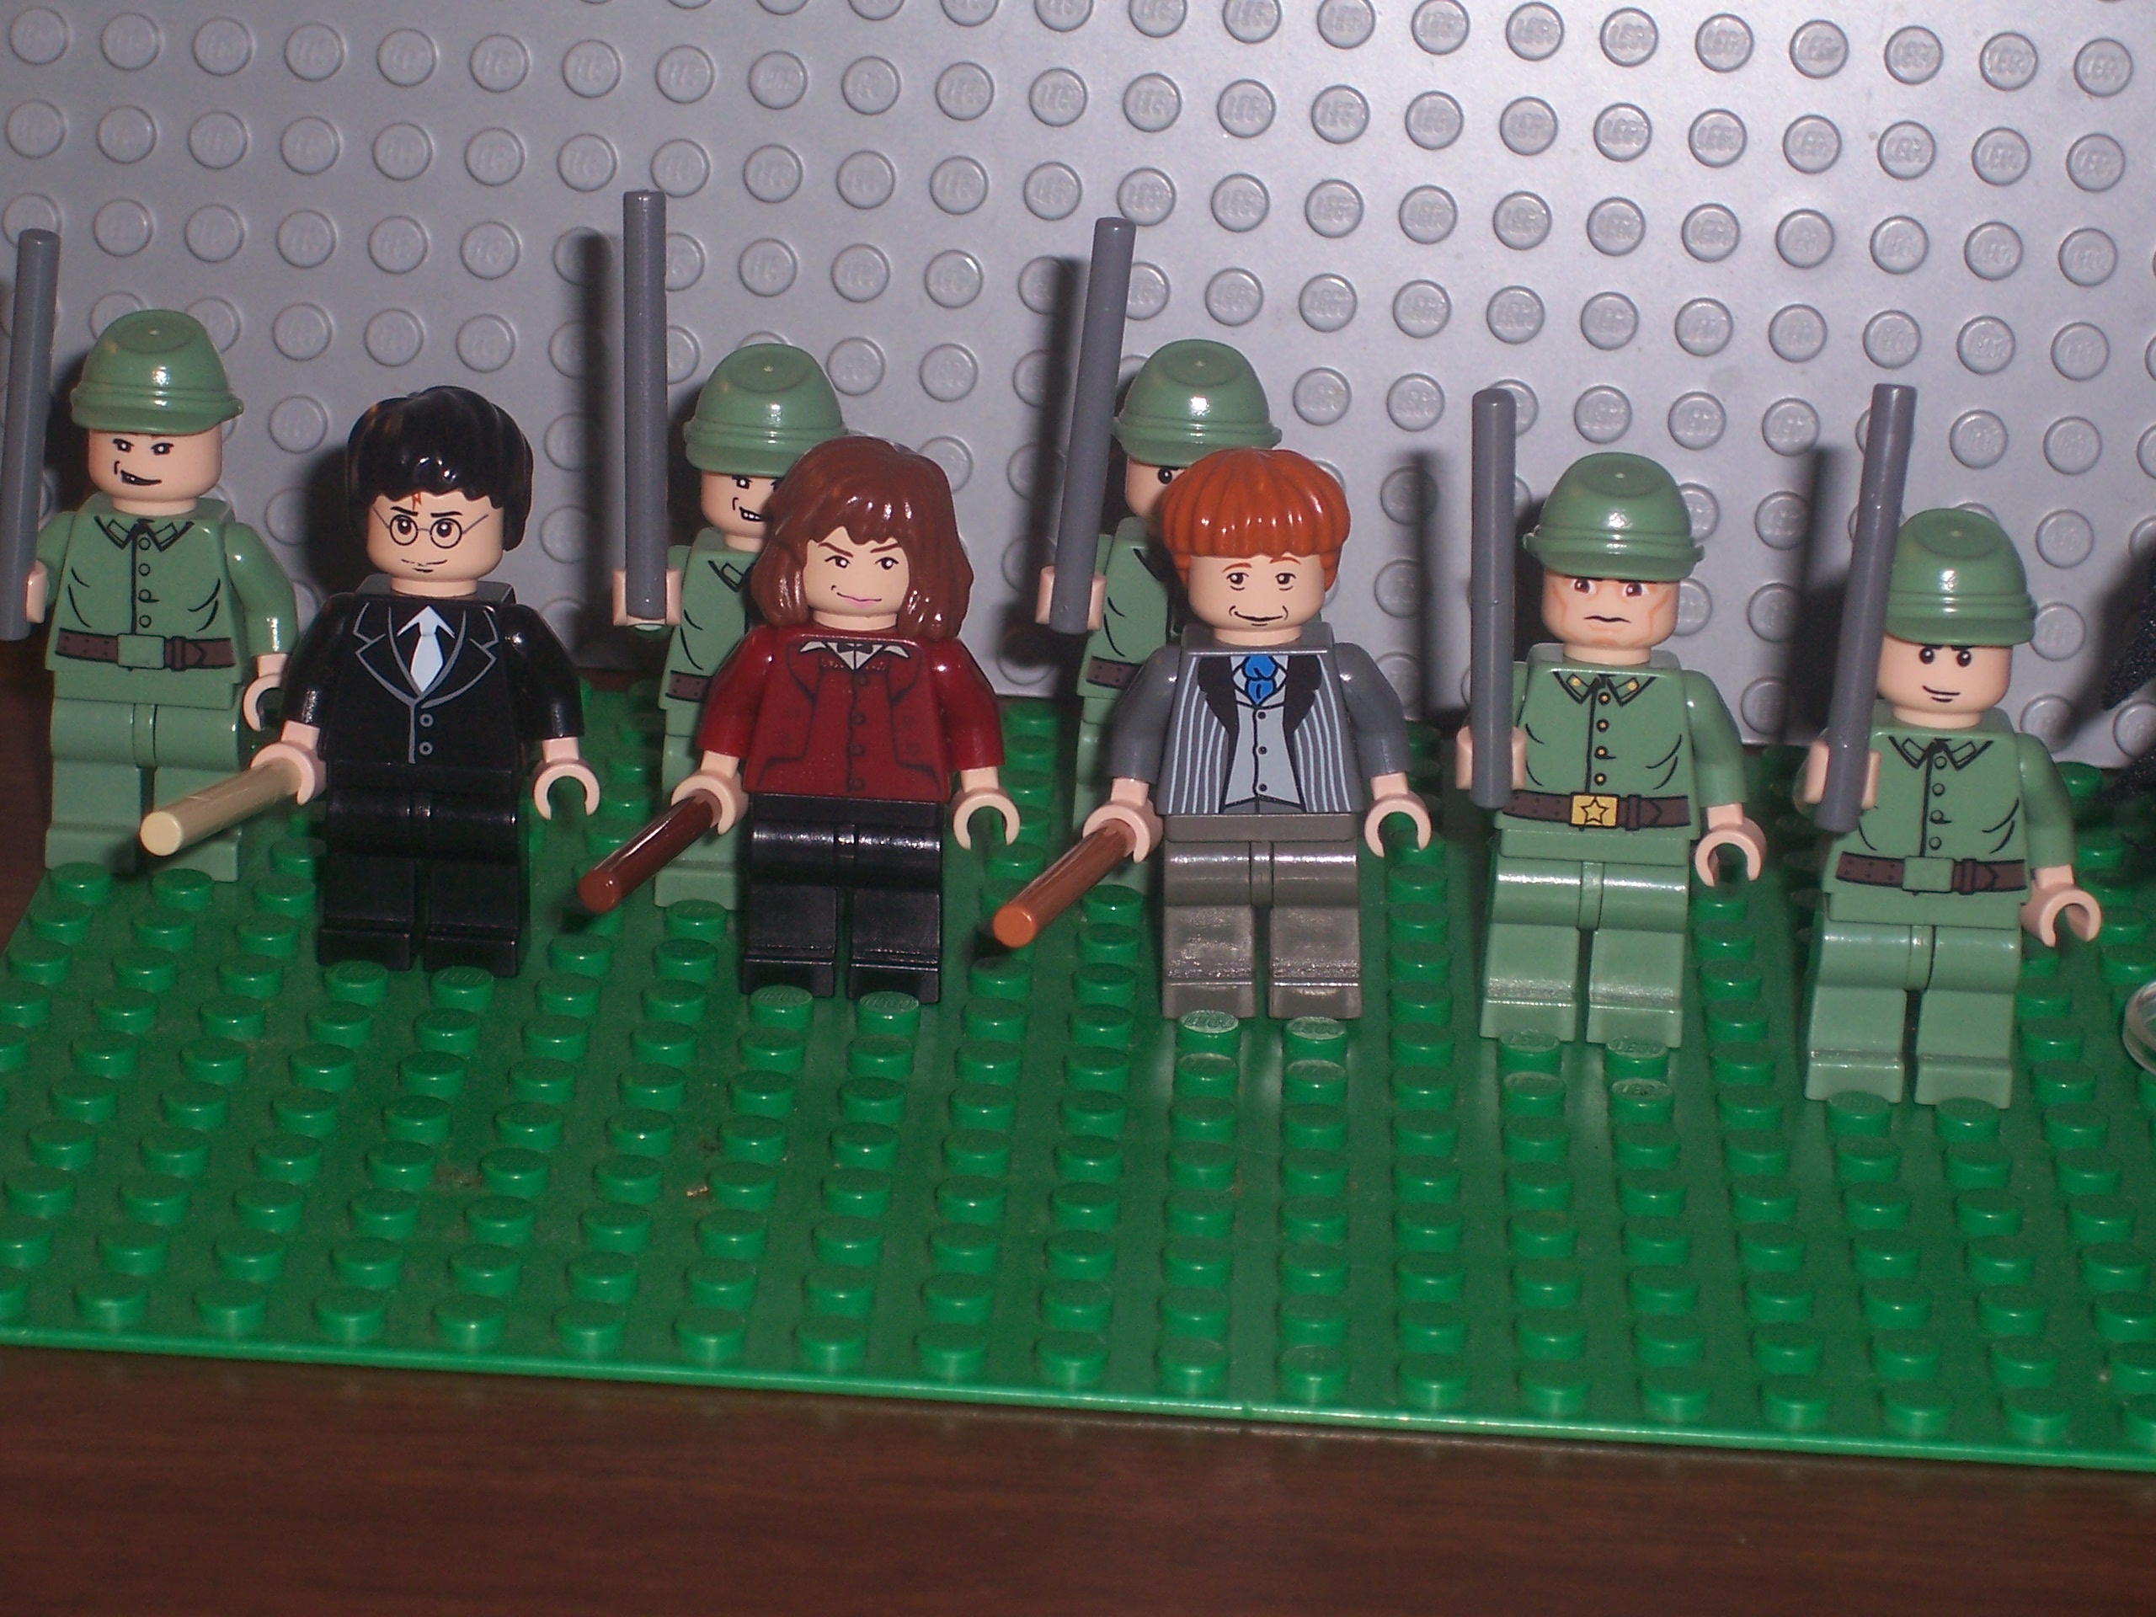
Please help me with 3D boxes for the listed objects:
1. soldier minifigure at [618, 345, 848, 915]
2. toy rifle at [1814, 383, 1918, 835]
[{"bbox_3d":[-0.024,-0.013,0.490,0.024,0.044,0.020,3,21,1],"label":"soldier minifigure"},{"bbox_3d":[0.056,-0.014,0.454,0.003,0.032,0.003,6,11,0],"label":"toy rifle"}]

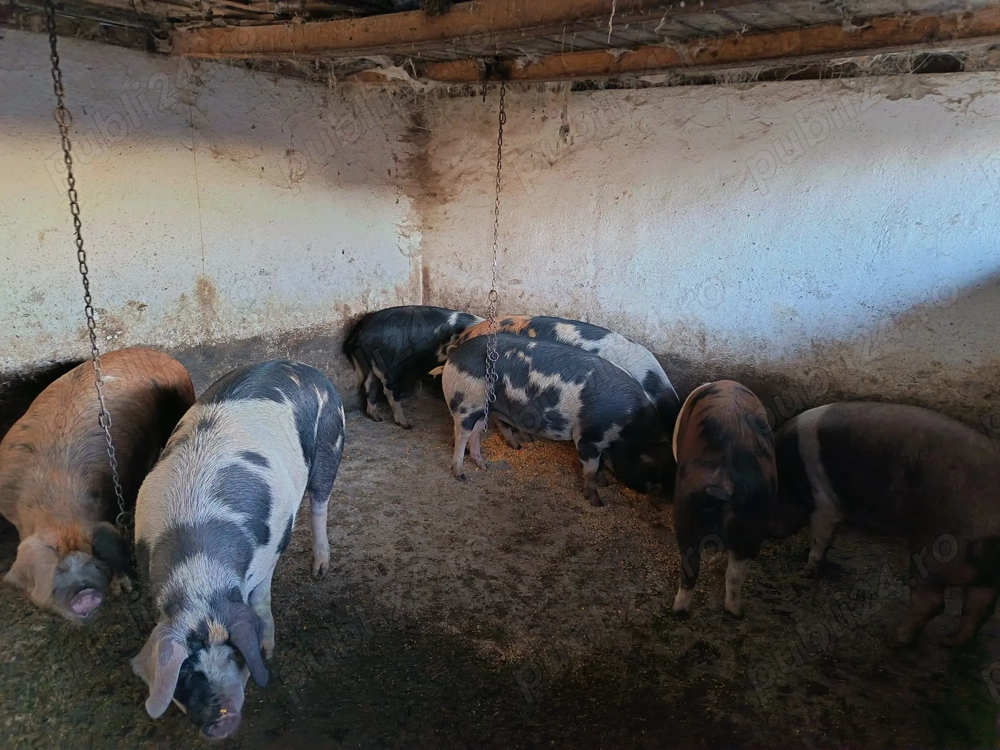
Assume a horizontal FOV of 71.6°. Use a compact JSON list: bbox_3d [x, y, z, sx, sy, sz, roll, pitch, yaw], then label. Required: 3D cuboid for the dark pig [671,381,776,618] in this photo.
[{"bbox_3d":[0.842,0.352,2.727,0.360,0.720,1.120,6,17,13],"label":"dark pig"}]

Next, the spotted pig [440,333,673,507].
[{"bbox_3d":[0.268,0.190,3.207,1.150,0.710,0.360,7,17,15],"label":"spotted pig"}]

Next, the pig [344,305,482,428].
[{"bbox_3d":[-0.359,-0.037,3.898,1.100,0.700,0.340,5,17,9],"label":"pig"}]

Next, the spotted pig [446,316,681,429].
[{"bbox_3d":[0.297,0.081,3.540,1.170,0.730,0.360,8,18,17],"label":"spotted pig"}]

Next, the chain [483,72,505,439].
[{"bbox_3d":[-0.019,-0.428,2.827,0.060,1.439,0.050,2,17,0],"label":"chain"}]

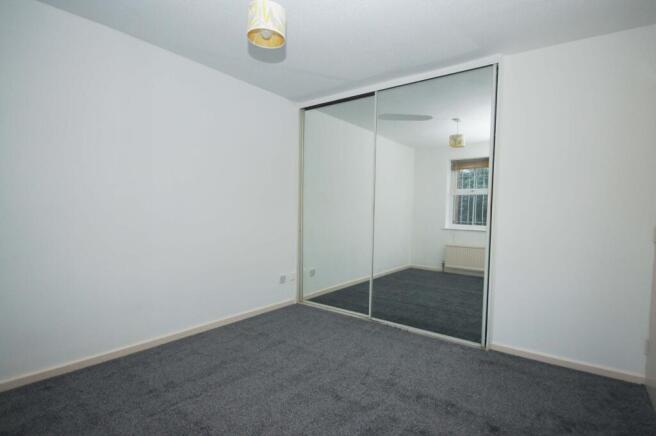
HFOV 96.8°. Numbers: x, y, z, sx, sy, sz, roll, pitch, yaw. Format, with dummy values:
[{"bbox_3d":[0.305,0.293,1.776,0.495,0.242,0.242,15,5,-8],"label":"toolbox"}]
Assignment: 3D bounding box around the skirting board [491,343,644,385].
[{"bbox_3d":[1.721,1.062,2.160,0.900,0.064,0.018,2,2,31],"label":"skirting board"}]

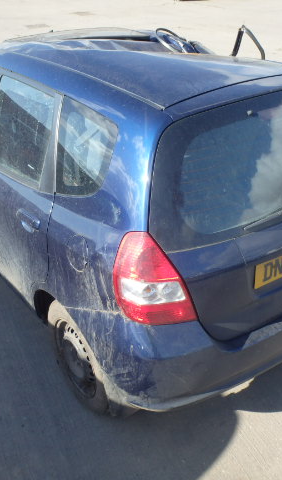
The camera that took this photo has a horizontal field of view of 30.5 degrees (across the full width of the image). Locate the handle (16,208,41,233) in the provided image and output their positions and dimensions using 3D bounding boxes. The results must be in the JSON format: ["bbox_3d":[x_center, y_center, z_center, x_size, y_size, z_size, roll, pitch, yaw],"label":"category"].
[{"bbox_3d":[-0.487,-0.080,2.261,0.045,0.065,0.200,-20,34,-30],"label":"handle"}]

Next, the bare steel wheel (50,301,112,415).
[{"bbox_3d":[-0.245,0.531,2.427,0.180,0.575,0.575,-20,34,-30],"label":"bare steel wheel"}]

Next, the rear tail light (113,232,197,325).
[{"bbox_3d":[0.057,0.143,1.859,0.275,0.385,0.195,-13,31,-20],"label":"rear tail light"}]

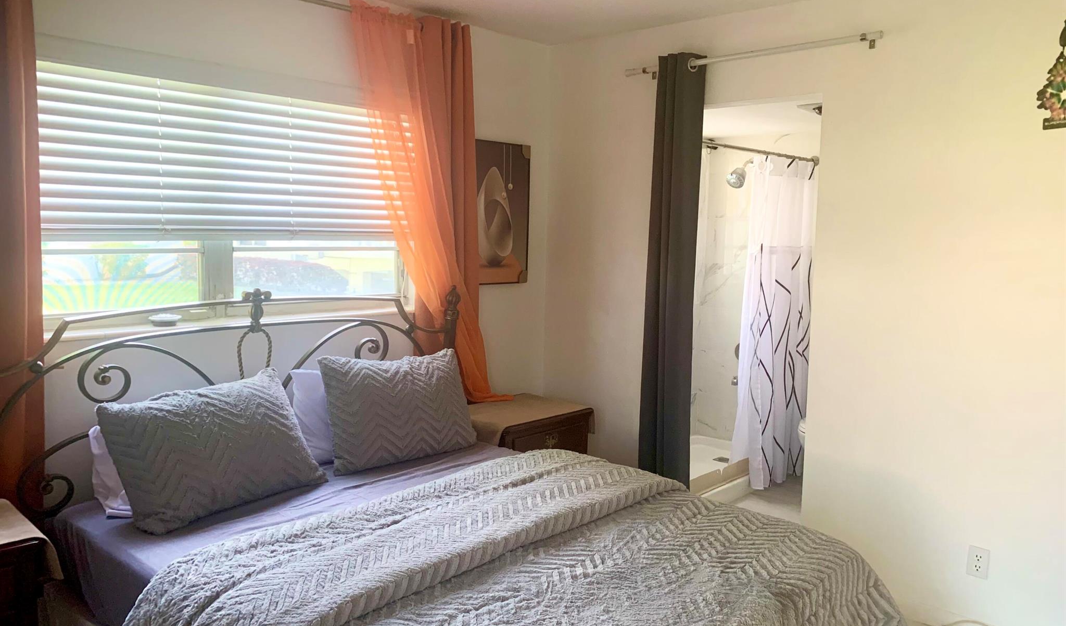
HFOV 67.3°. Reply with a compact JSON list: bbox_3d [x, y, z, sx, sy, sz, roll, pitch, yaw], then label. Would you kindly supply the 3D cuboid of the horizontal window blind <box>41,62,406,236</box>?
[{"bbox_3d":[-1.095,-0.559,3.011,0.060,0.575,1.650,7,8,42],"label":"horizontal window blind"}]

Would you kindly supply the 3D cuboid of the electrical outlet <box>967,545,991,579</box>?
[{"bbox_3d":[1.645,0.925,2.958,0.069,0.111,0.009,7,8,42],"label":"electrical outlet"}]

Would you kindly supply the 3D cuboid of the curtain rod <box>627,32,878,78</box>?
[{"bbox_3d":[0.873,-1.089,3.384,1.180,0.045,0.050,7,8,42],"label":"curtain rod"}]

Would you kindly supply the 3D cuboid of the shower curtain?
[{"bbox_3d":[1.457,0.045,4.689,0.230,1.875,0.800,7,8,42],"label":"shower curtain"}]

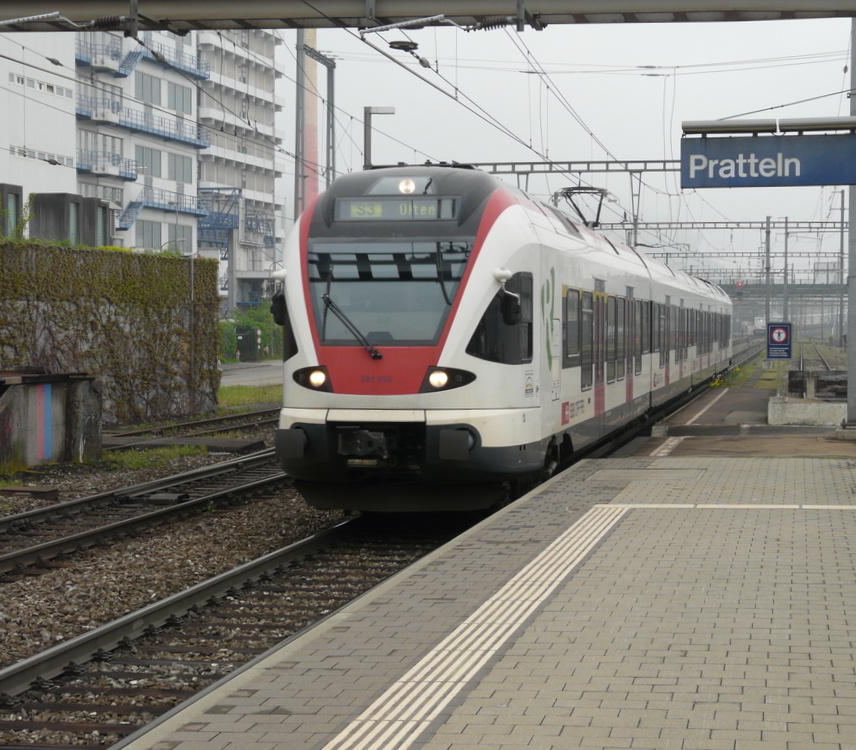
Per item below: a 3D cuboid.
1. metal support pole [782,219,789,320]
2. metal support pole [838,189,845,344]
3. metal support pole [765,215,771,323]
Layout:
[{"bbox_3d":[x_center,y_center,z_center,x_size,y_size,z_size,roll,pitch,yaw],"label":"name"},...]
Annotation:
[{"bbox_3d":[39.834,-10.521,221.811,0.270,14.142,0.270,0,2,11],"label":"metal support pole"},{"bbox_3d":[37.295,-9.658,179.811,0.250,14.174,0.250,0,2,11],"label":"metal support pole"},{"bbox_3d":[16.370,-4.146,95.907,0.200,6.995,0.200,0,2,11],"label":"metal support pole"}]

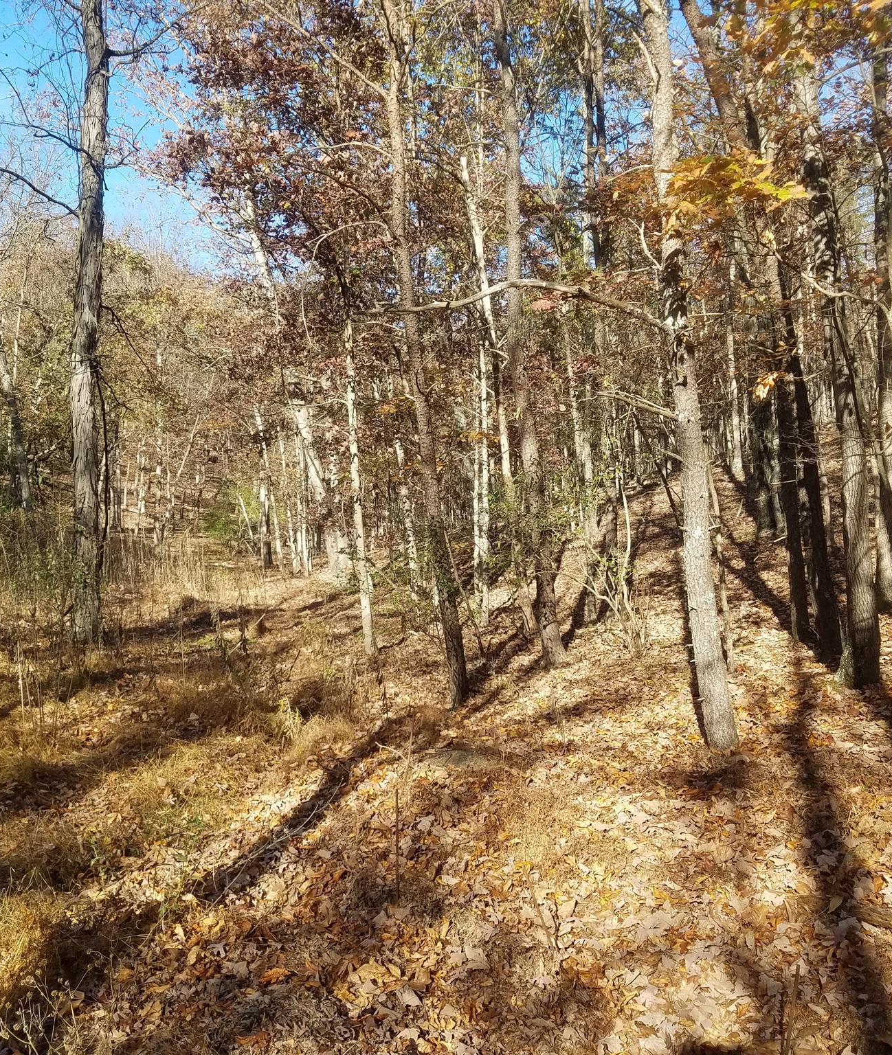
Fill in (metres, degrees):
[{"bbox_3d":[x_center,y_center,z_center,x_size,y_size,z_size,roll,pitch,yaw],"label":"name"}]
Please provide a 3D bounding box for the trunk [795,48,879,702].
[{"bbox_3d":[3.333,-1.320,9.000,0.310,5.362,0.270,-5,0,0],"label":"trunk"}]

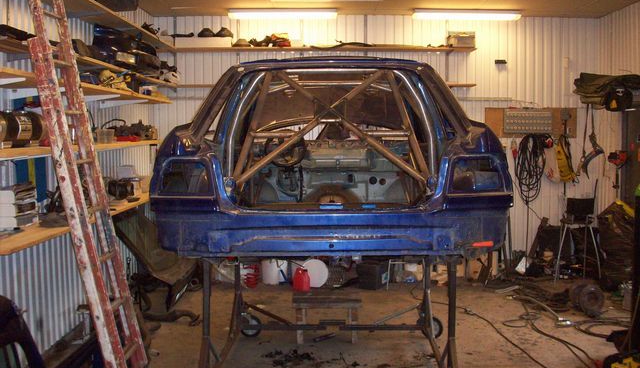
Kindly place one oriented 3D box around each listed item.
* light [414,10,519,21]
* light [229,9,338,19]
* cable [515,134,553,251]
[{"bbox_3d":[1.683,-1.938,7.869,1.240,0.090,0.190,0,5,1],"label":"light"},{"bbox_3d":[-0.422,-1.951,7.888,1.240,0.090,0.190,0,5,1],"label":"light"},{"bbox_3d":[2.584,0.102,8.304,0.430,1.410,0.150,0,5,1],"label":"cable"}]

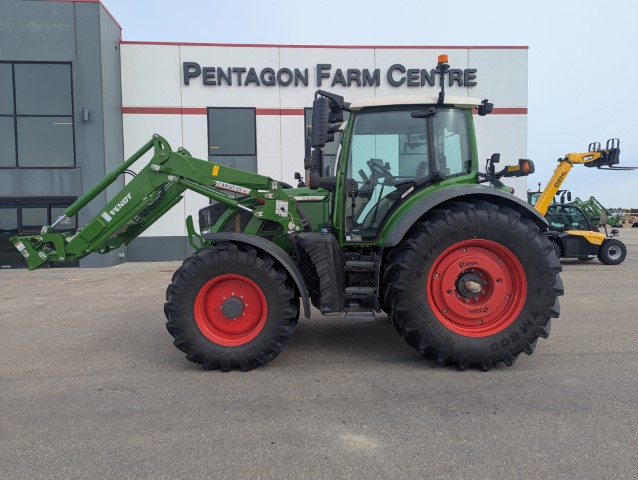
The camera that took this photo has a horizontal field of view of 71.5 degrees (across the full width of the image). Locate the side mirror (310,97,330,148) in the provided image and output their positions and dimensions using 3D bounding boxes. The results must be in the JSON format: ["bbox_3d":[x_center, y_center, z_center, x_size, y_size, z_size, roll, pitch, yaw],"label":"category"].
[{"bbox_3d":[0.015,-1.222,4.620,0.150,0.510,0.240,-1,3,-16],"label":"side mirror"}]

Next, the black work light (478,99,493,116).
[{"bbox_3d":[1.920,-1.525,5.120,0.140,0.190,0.160,-1,3,0],"label":"black work light"}]

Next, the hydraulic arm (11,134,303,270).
[{"bbox_3d":[-1.890,-0.480,5.760,3.400,1.570,1.200,-1,3,0],"label":"hydraulic arm"}]

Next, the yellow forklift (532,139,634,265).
[{"bbox_3d":[8.900,-1.285,15.050,4.250,4.100,1.850,-1,3,-5],"label":"yellow forklift"}]

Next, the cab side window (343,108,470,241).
[{"bbox_3d":[0.990,-0.742,5.020,1.440,1.490,0.160,-1,3,2],"label":"cab side window"}]

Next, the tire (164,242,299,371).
[{"bbox_3d":[-0.918,0.700,4.890,1.410,1.370,0.540,-1,3,0],"label":"tire"}]

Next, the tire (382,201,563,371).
[{"bbox_3d":[1.648,0.450,4.870,1.800,1.770,0.640,-1,3,0],"label":"tire"}]

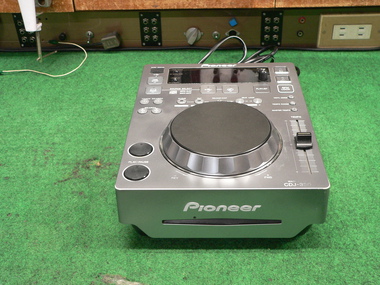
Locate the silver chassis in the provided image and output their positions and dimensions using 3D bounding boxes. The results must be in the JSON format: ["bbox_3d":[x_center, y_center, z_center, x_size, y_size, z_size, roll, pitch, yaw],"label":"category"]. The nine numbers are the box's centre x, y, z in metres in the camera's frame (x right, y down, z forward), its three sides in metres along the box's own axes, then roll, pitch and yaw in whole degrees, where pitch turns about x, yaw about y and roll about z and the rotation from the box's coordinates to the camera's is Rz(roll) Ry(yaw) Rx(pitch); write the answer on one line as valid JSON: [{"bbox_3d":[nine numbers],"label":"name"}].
[{"bbox_3d":[0.039,-0.008,0.660,0.218,0.100,0.285,0,36,3],"label":"silver chassis"}]

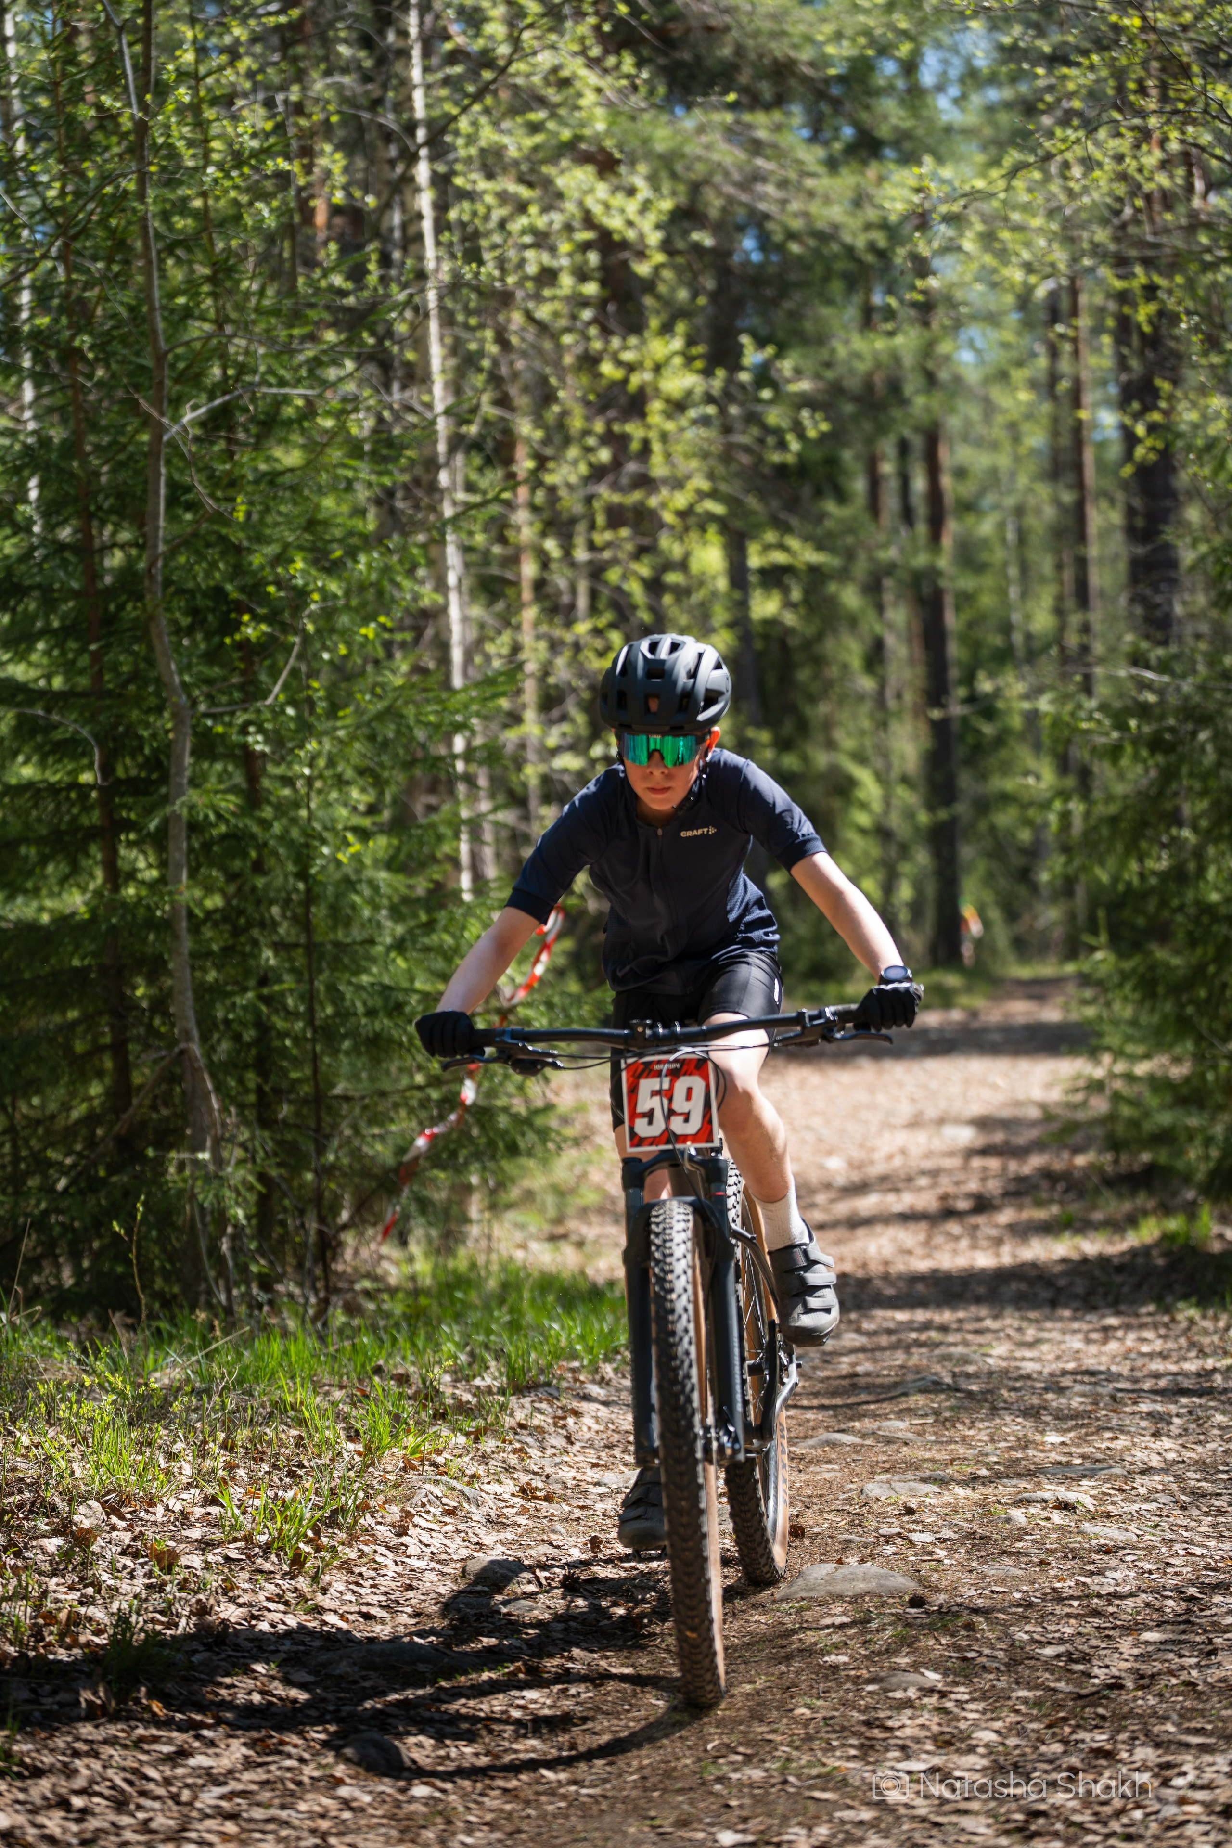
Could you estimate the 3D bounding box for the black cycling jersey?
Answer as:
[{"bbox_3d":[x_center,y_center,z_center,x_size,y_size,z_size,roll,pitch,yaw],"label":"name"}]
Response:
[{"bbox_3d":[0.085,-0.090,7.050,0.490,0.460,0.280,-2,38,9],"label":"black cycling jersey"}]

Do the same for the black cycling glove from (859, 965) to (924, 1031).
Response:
[{"bbox_3d":[0.422,0.113,6.730,0.098,0.095,0.115,1,15,3],"label":"black cycling glove"}]

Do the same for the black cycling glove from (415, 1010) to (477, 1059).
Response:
[{"bbox_3d":[-0.262,0.170,6.740,0.095,0.085,0.115,-3,15,1],"label":"black cycling glove"}]

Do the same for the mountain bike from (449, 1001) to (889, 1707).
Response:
[{"bbox_3d":[0.160,0.635,6.980,0.750,1.050,1.850,-4,0,7],"label":"mountain bike"}]

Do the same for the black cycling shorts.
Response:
[{"bbox_3d":[0.131,0.180,7.200,0.290,0.330,0.360,-2,12,7],"label":"black cycling shorts"}]

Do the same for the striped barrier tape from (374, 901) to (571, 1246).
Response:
[{"bbox_3d":[-0.379,0.390,11.500,0.500,0.890,0.300,-1,0,0],"label":"striped barrier tape"}]

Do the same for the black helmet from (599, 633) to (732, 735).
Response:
[{"bbox_3d":[0.077,-0.376,6.840,0.205,0.150,0.270,1,17,9],"label":"black helmet"}]

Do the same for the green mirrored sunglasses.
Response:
[{"bbox_3d":[0.074,-0.283,6.800,0.136,0.053,0.130,0,14,9],"label":"green mirrored sunglasses"}]

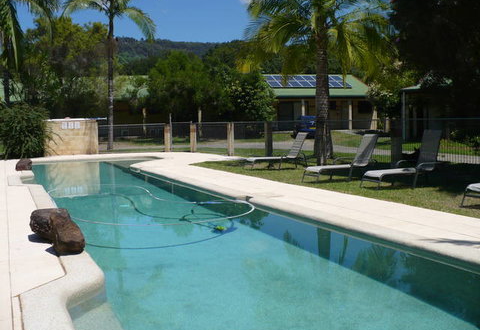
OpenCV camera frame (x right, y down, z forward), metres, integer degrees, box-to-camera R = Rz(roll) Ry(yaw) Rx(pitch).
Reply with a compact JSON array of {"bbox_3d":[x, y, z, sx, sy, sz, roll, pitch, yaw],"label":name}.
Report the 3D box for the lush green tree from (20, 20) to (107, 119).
[{"bbox_3d":[-11.008,-5.463,31.697,5.300,7.500,5.000,0,4,0],"label":"lush green tree"}]

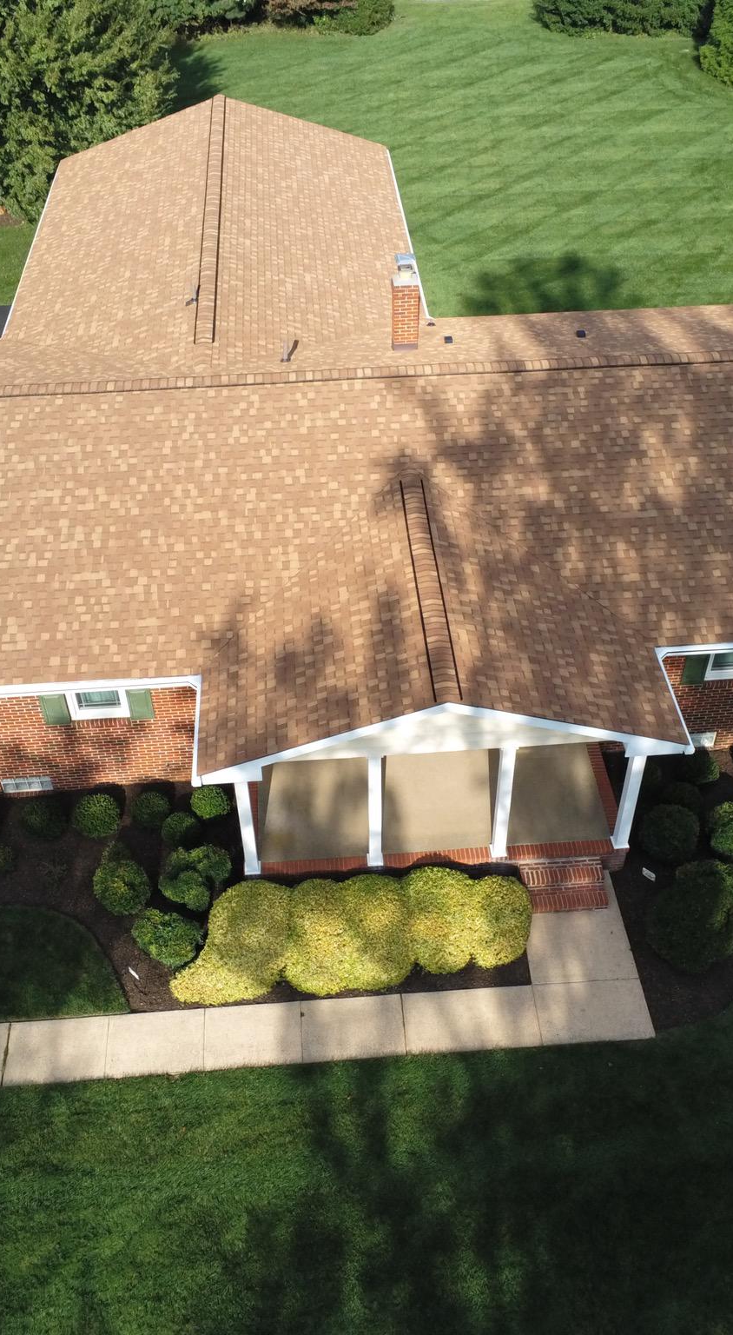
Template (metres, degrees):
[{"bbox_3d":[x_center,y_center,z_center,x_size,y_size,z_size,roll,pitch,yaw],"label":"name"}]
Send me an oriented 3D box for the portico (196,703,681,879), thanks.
[{"bbox_3d":[0.946,0.829,16.717,6.500,3.550,2.580,-3,44,-2],"label":"portico"}]

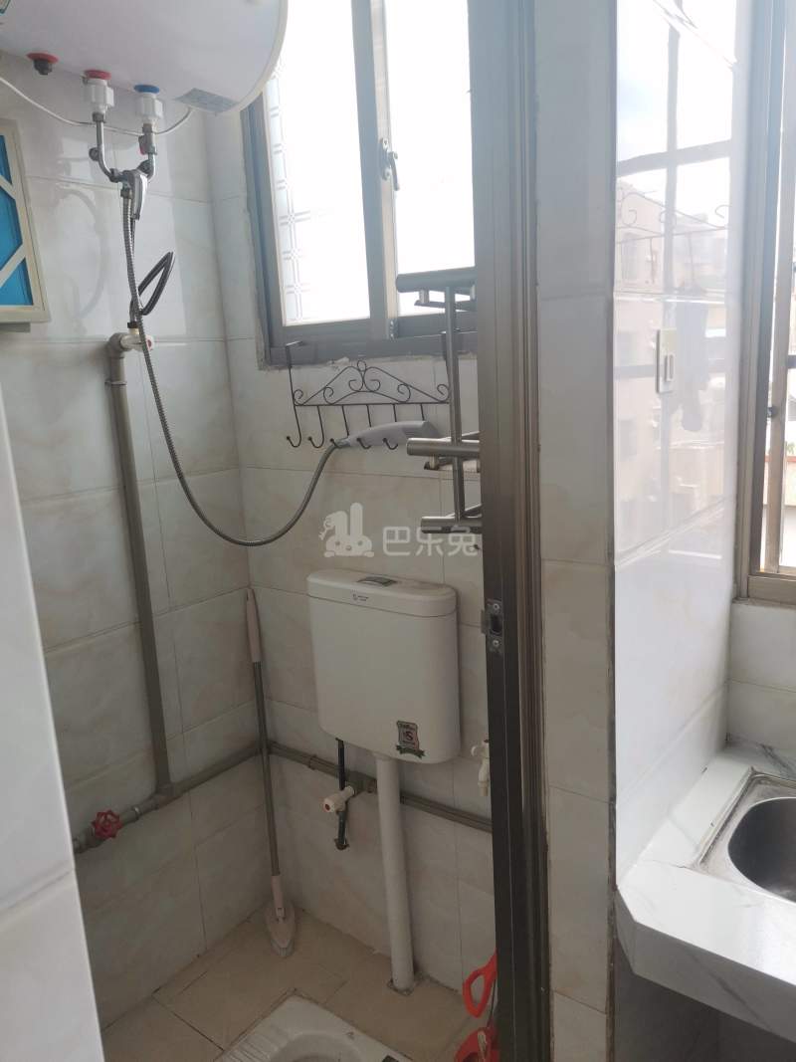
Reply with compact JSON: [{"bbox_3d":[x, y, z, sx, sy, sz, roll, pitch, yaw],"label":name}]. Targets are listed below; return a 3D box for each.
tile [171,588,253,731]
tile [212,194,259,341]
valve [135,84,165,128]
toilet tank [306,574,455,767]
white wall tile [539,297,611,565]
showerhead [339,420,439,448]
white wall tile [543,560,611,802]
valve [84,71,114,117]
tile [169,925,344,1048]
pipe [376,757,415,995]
[{"bbox_3d":[-0.443,0.305,1.943,0.012,0.300,0.242,6,15,38],"label":"tile"},{"bbox_3d":[-0.364,-0.594,1.818,0.110,0.300,0.012,6,15,37],"label":"tile"},{"bbox_3d":[-0.451,-0.767,1.441,0.047,0.070,0.043,6,15,37],"label":"valve"},{"bbox_3d":[-0.039,0.280,1.701,0.346,0.352,0.105,6,15,37],"label":"toilet tank"},{"bbox_3d":[0.205,-0.111,0.912,0.087,0.300,0.012,6,15,36],"label":"white wall tile"},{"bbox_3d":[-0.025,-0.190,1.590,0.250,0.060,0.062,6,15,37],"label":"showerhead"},{"bbox_3d":[0.221,0.183,0.974,0.087,0.300,0.012,6,15,36],"label":"white wall tile"},{"bbox_3d":[-0.512,-0.746,1.364,0.047,0.070,0.043,6,15,37],"label":"valve"},{"bbox_3d":[-0.324,1.084,1.863,0.302,0.012,0.300,6,15,37],"label":"tile"},{"bbox_3d":[-0.006,0.759,1.801,0.050,0.615,0.050,6,15,37],"label":"pipe"}]

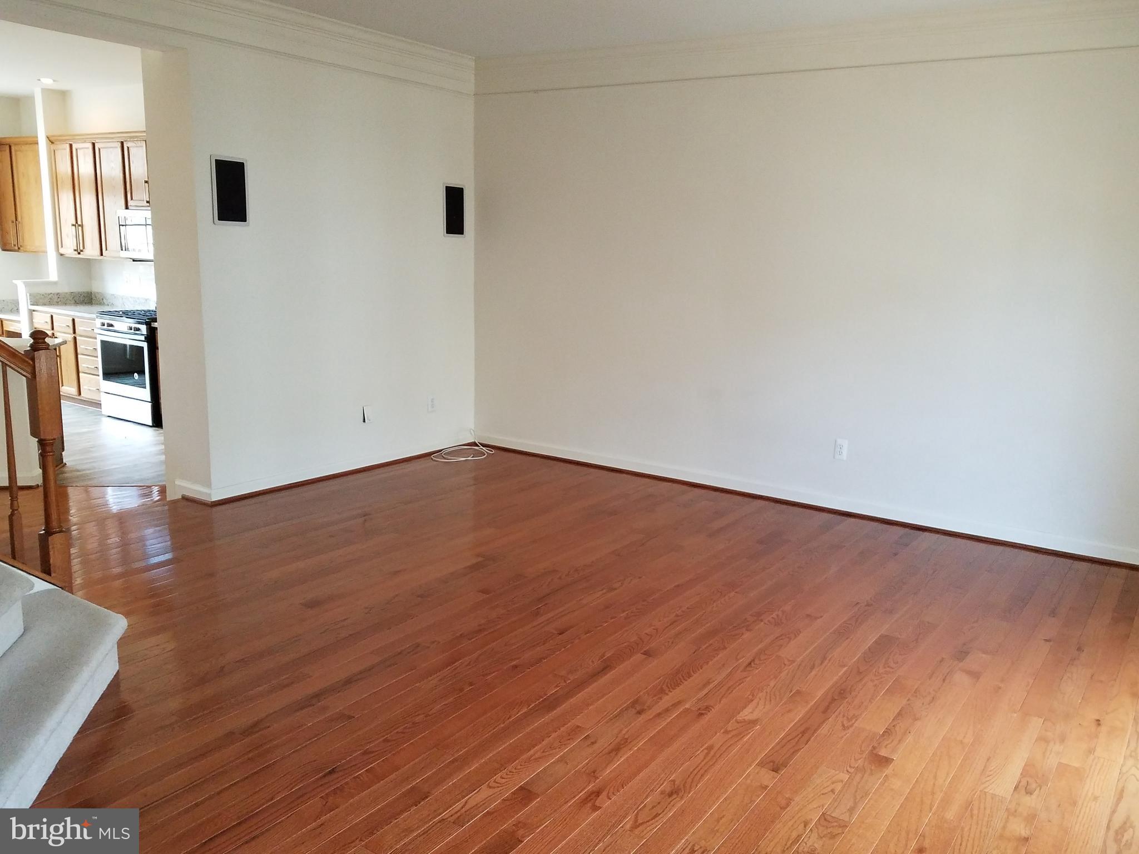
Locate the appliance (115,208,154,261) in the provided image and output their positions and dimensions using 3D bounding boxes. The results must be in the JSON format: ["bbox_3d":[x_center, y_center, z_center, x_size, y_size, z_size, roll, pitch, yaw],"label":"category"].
[{"bbox_3d":[-3.683,-1.740,7.760,0.746,0.424,0.394,9,14,30],"label":"appliance"}]

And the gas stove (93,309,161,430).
[{"bbox_3d":[-3.815,-0.552,7.876,0.745,0.931,0.680,9,14,30],"label":"gas stove"}]

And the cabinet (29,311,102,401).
[{"bbox_3d":[-4.615,-0.691,8.405,1.152,0.842,0.591,9,14,30],"label":"cabinet"}]

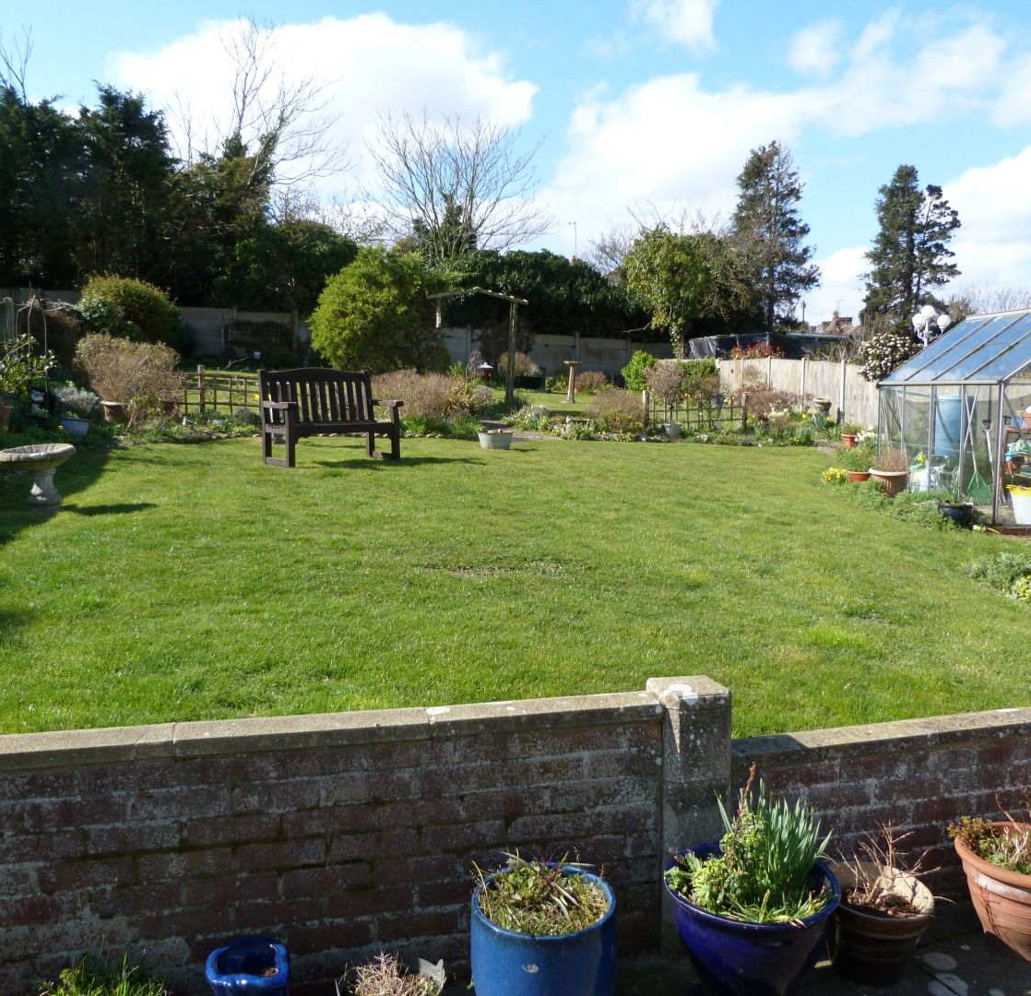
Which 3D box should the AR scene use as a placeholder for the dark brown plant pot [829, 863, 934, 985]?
[{"bbox_3d":[0.942,1.133,2.524,0.282,0.217,0.282,-1,7,0],"label":"dark brown plant pot"}]

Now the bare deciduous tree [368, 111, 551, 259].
[{"bbox_3d":[-1.997,-9.428,36.159,6.813,9.971,6.600,-1,7,0],"label":"bare deciduous tree"}]

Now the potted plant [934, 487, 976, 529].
[{"bbox_3d":[3.880,0.078,8.450,0.310,0.360,0.310,-1,6,0],"label":"potted plant"}]

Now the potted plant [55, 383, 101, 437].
[{"bbox_3d":[-4.902,-0.973,10.750,0.470,0.596,0.470,-1,7,0],"label":"potted plant"}]

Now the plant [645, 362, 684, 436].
[{"bbox_3d":[2.441,-1.609,15.724,0.646,1.210,0.620,-1,7,0],"label":"plant"}]

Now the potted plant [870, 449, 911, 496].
[{"bbox_3d":[3.861,-0.241,9.900,0.390,0.500,0.390,-1,6,0],"label":"potted plant"}]

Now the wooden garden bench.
[{"bbox_3d":[-1.857,-0.820,9.641,1.240,0.910,0.600,-6,9,-40],"label":"wooden garden bench"}]

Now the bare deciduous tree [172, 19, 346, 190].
[{"bbox_3d":[-8.800,-10.478,33.000,6.000,12.200,5.500,-1,6,0],"label":"bare deciduous tree"}]

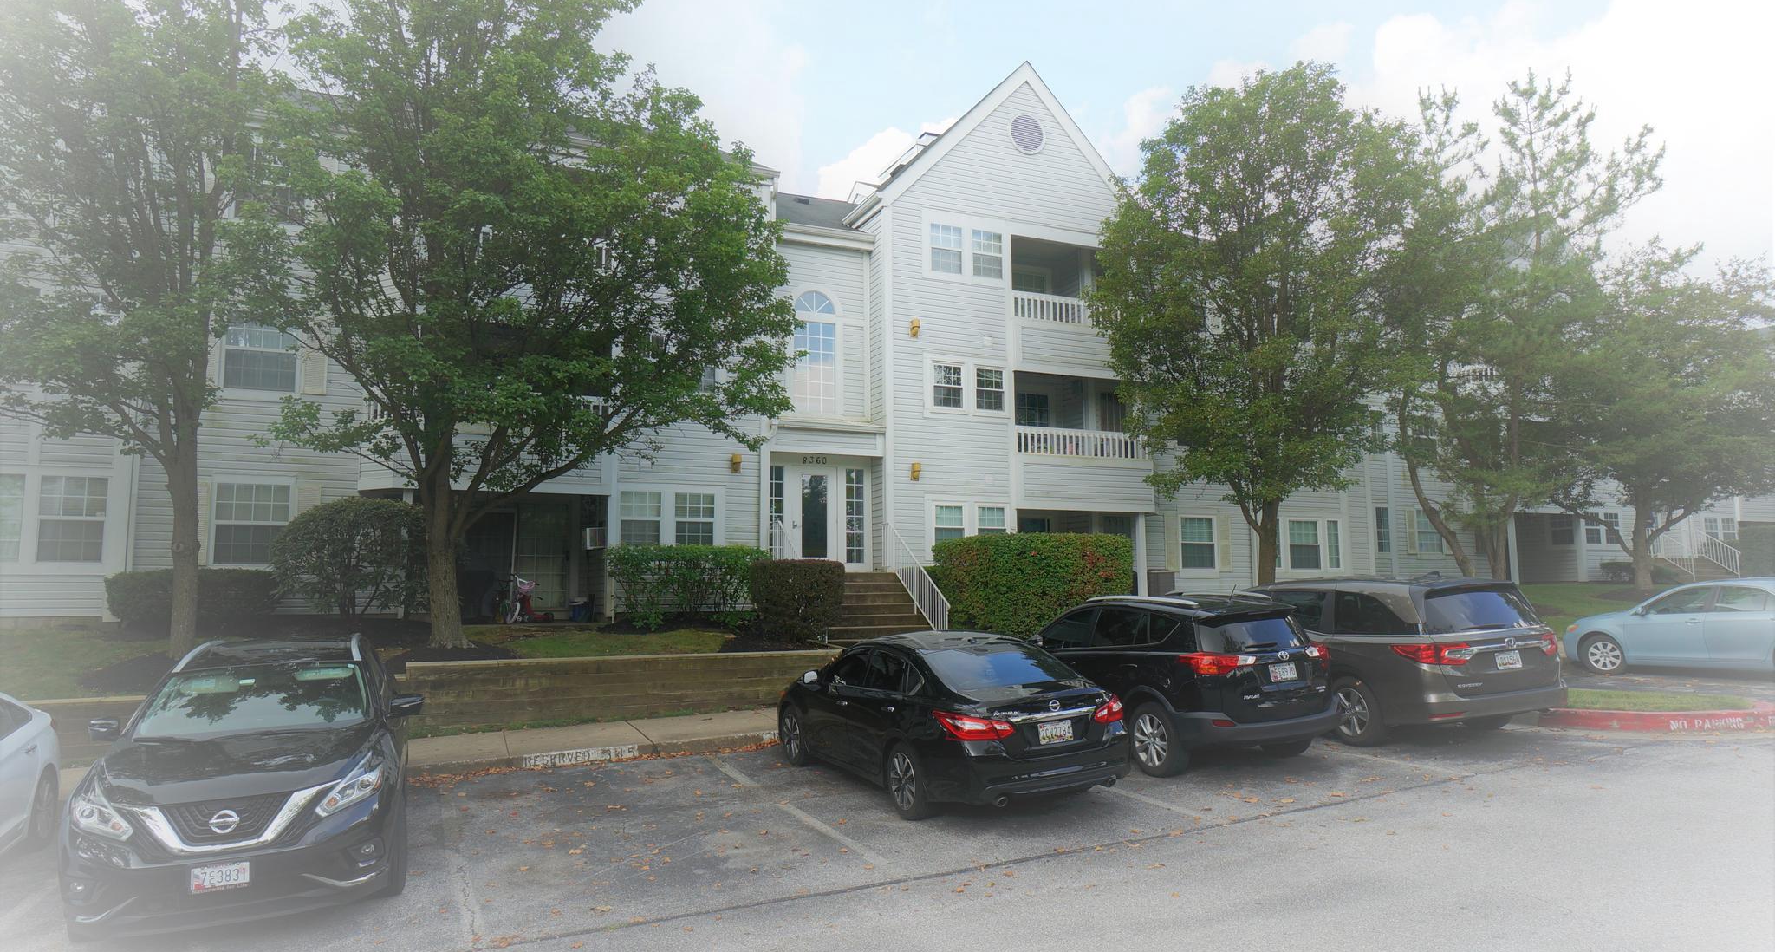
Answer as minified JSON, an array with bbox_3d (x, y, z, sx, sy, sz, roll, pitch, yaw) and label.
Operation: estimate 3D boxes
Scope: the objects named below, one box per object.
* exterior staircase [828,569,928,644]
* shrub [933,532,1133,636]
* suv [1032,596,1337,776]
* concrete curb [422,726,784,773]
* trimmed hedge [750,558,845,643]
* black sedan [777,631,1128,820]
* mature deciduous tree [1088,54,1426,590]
[{"bbox_3d":[-0.185,2.296,17.003,1.860,1.450,2.250,2,-7,-24],"label":"exterior staircase"},{"bbox_3d":[2.465,1.807,17.857,3.200,1.680,1.350,2,-7,-24],"label":"shrub"},{"bbox_3d":[2.788,2.169,11.553,1.870,1.690,4.570,-1,-5,-24],"label":"suv"},{"bbox_3d":[-3.360,3.306,12.405,4.312,0.140,0.180,-1,-5,-22],"label":"concrete curb"},{"bbox_3d":[-1.409,1.966,16.184,1.300,1.310,1.100,2,-7,-24],"label":"trimmed hedge"},{"bbox_3d":[0.336,2.295,10.375,1.850,1.471,4.875,0,-5,-25],"label":"black sedan"},{"bbox_3d":[7.631,-3.130,21.648,6.500,11.500,6.400,2,-7,-24],"label":"mature deciduous tree"}]

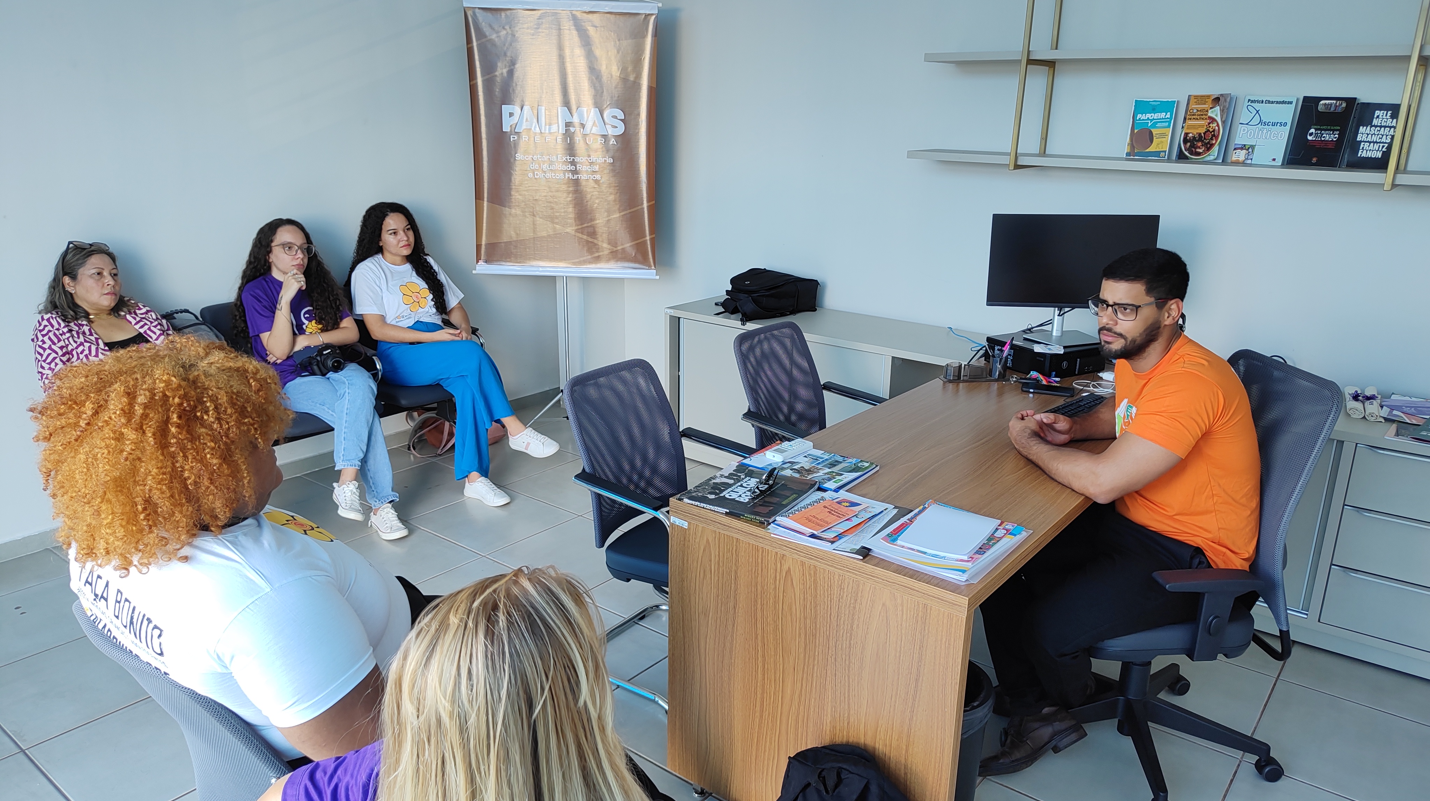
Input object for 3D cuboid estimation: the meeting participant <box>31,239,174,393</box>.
[{"bbox_3d":[-1.909,0.077,3.141,0.810,1.165,0.563,14,21,36],"label":"meeting participant"}]

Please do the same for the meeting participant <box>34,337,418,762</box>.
[{"bbox_3d":[-0.582,0.484,1.658,0.642,1.294,0.810,16,22,41],"label":"meeting participant"}]

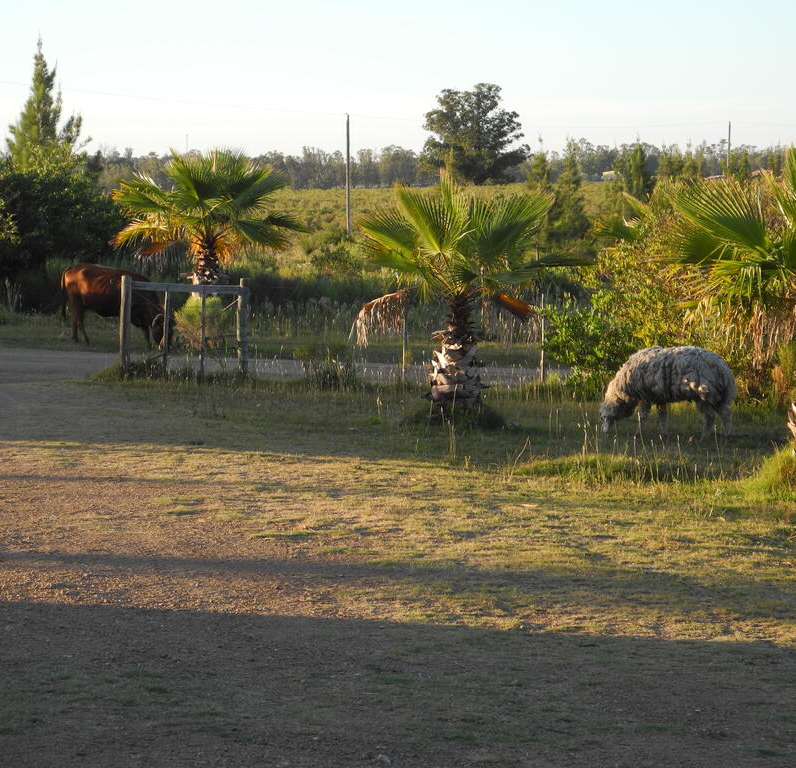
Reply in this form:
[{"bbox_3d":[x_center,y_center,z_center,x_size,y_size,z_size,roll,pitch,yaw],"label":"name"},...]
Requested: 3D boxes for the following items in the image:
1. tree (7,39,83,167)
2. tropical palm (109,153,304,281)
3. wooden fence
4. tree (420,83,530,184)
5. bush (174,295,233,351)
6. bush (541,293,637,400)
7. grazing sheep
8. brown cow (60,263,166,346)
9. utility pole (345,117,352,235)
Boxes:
[{"bbox_3d":[-8.287,-5.222,64.793,2.400,5.621,2.300,0,4,0],"label":"tree"},{"bbox_3d":[-2.644,-1.910,38.700,2.700,2.725,2.600,0,4,0],"label":"tropical palm"},{"bbox_3d":[-2.495,-0.676,32.457,1.550,1.157,0.160,1,4,12],"label":"wooden fence"},{"bbox_3d":[11.148,-35.686,399.441,15.800,15.168,14.500,0,4,0],"label":"tree"},{"bbox_3d":[-2.609,-0.831,37.272,0.800,0.765,0.750,0,4,0],"label":"bush"},{"bbox_3d":[2.063,-0.411,29.758,1.050,1.136,1.000,0,4,0],"label":"bush"},{"bbox_3d":[2.345,0.082,24.171,1.200,0.786,0.480,1,4,16],"label":"grazing sheep"},{"bbox_3d":[-3.942,-1.100,38.756,1.750,1.185,0.550,2,5,28],"label":"brown cow"},{"bbox_3d":[-2.848,-11.885,159.736,0.220,7.161,0.220,0,4,0],"label":"utility pole"}]

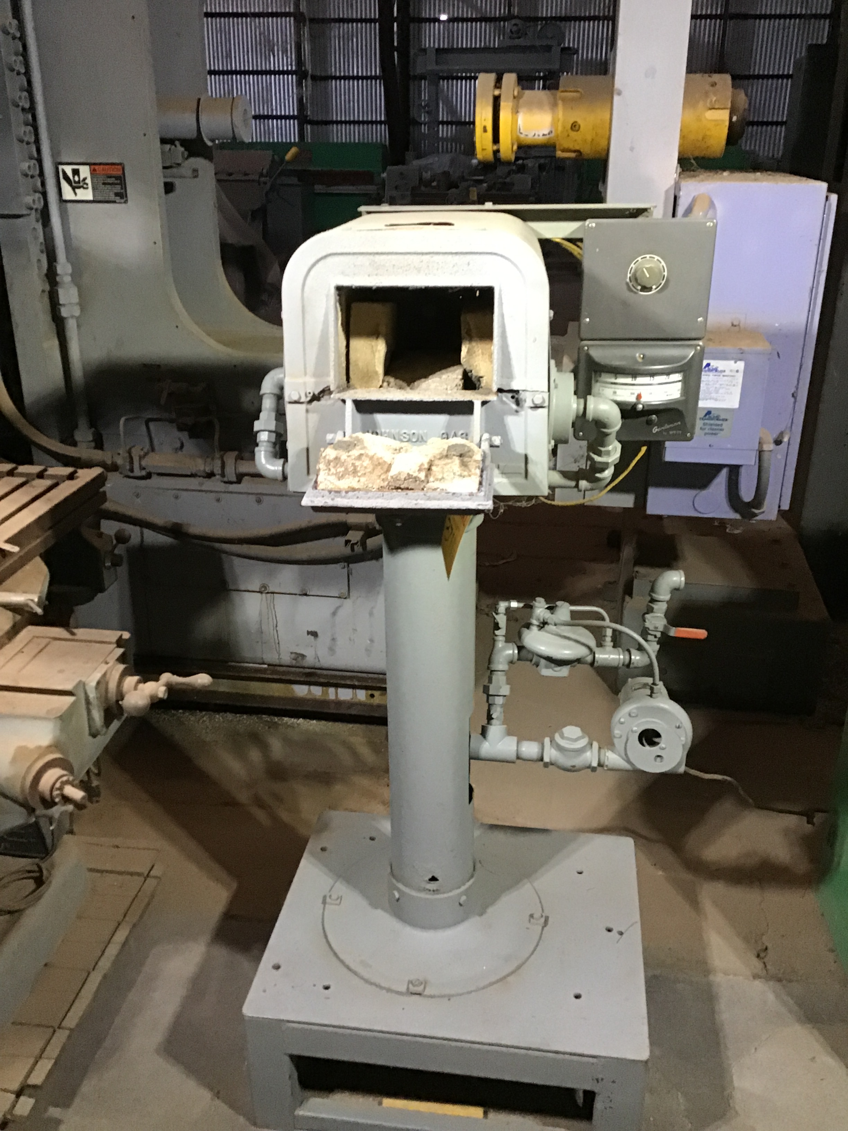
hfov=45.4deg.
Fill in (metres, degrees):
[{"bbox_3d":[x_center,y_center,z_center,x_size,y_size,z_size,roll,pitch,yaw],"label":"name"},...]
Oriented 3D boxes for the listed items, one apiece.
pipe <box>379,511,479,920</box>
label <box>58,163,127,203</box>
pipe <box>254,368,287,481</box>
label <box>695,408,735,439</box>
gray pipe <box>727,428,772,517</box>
[{"bbox_3d":[0.011,0.228,1.622,0.147,0.787,0.147,3,25,8],"label":"pipe"},{"bbox_3d":[-0.828,-0.955,2.530,0.177,0.094,0.004,3,25,8],"label":"label"},{"bbox_3d":[-0.209,-0.201,1.453,0.074,0.166,0.043,3,25,8],"label":"pipe"},{"bbox_3d":[0.830,-0.409,2.905,0.107,0.089,0.004,3,25,8],"label":"label"},{"bbox_3d":[0.991,-0.275,3.077,0.118,0.276,0.085,3,25,8],"label":"gray pipe"}]

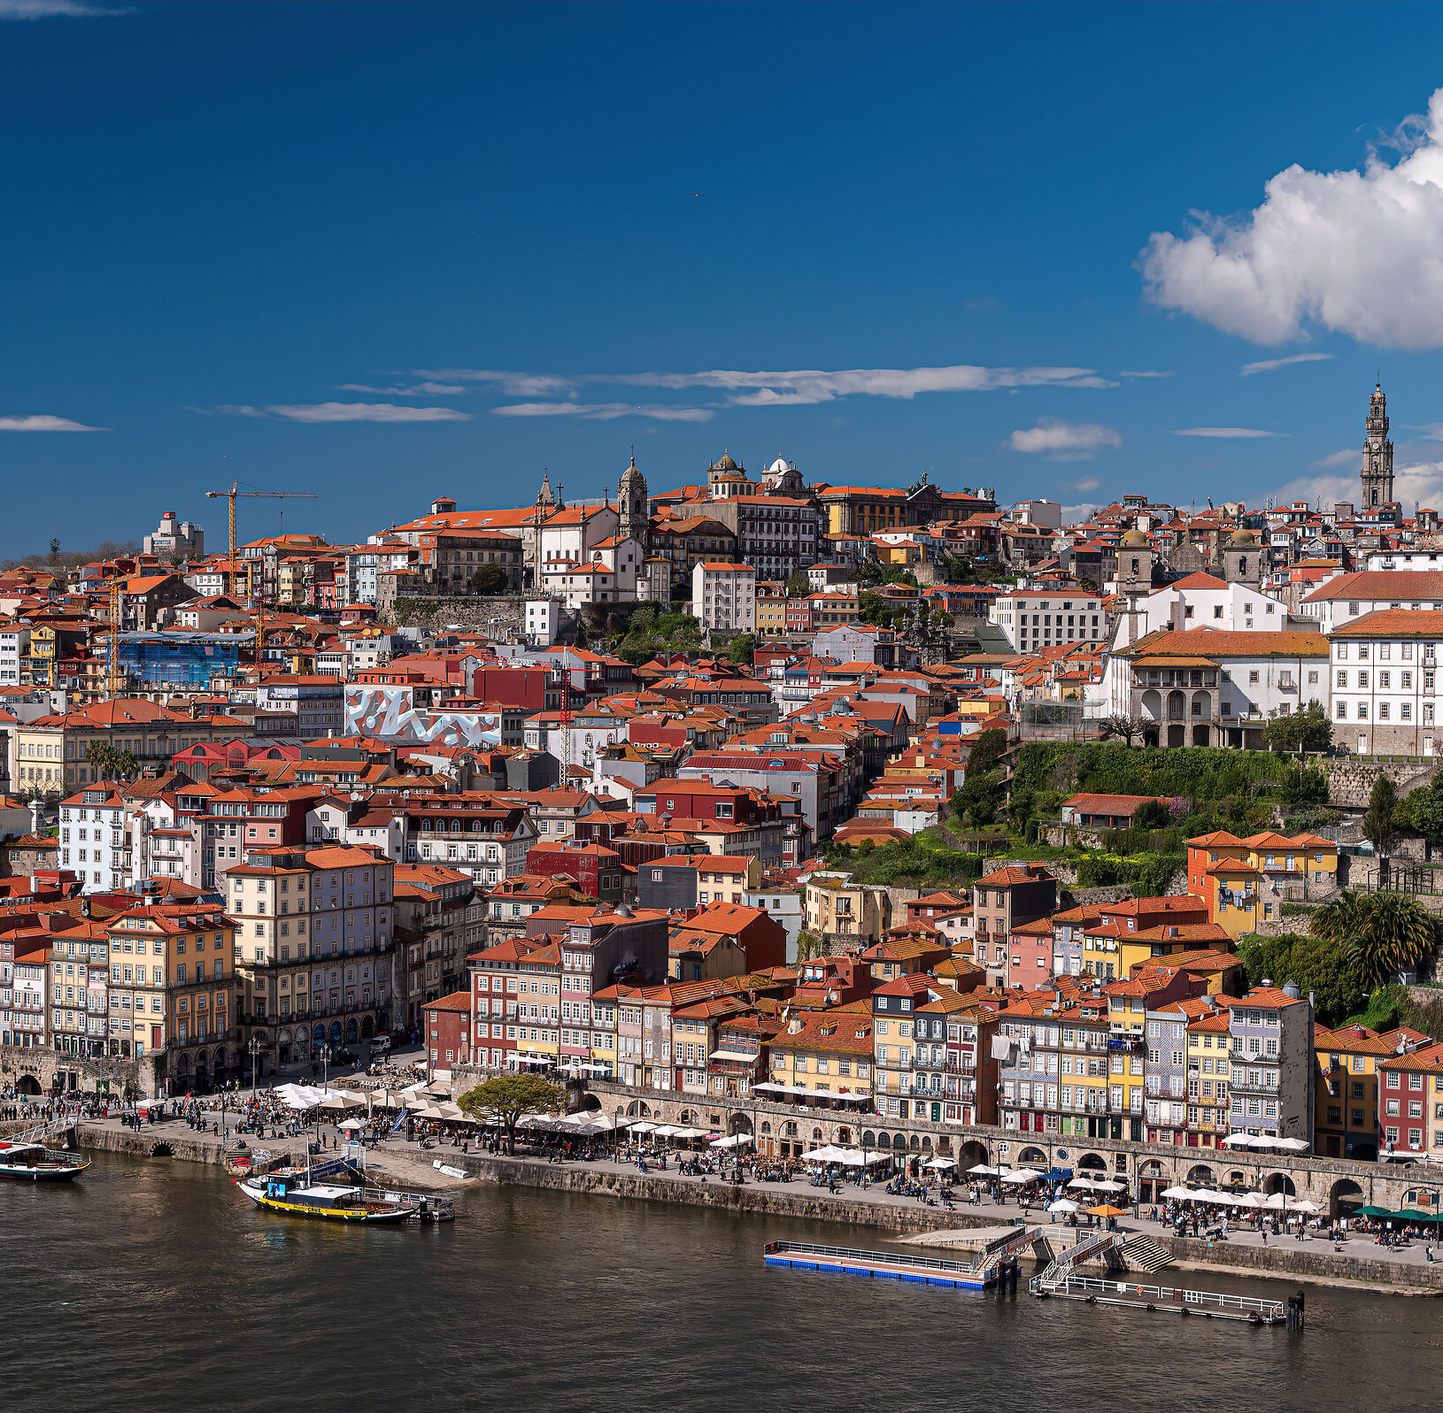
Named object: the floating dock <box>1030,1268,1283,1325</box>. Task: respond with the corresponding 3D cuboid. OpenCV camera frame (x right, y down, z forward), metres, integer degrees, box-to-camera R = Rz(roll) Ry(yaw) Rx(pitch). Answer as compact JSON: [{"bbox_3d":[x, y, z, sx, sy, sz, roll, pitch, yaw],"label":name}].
[{"bbox_3d":[48.900,66.750,332.000,29.000,1.900,3.600,1,2,30],"label":"floating dock"}]

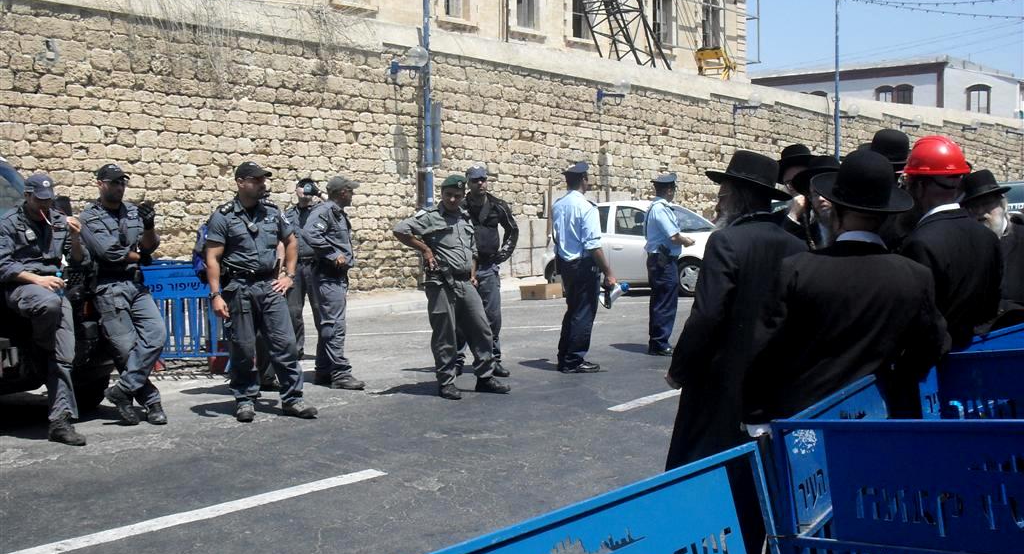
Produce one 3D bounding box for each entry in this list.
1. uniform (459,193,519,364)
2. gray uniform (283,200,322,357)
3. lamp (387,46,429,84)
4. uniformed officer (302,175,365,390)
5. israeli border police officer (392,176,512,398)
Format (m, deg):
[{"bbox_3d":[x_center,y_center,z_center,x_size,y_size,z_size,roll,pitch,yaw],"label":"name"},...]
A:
[{"bbox_3d":[-0.226,0.013,9.600,0.580,1.500,0.380,-1,2,-14],"label":"uniform"},{"bbox_3d":[-1.772,0.124,9.600,0.550,1.500,0.380,-1,3,-12],"label":"gray uniform"},{"bbox_3d":[-1.580,-3.270,17.200,0.730,0.510,0.300,2,3,38],"label":"lamp"},{"bbox_3d":[-1.505,0.030,9.500,0.470,1.760,0.500,1,2,16],"label":"uniformed officer"},{"bbox_3d":[-0.484,0.056,9.000,0.780,1.755,0.500,-2,3,-37],"label":"israeli border police officer"}]

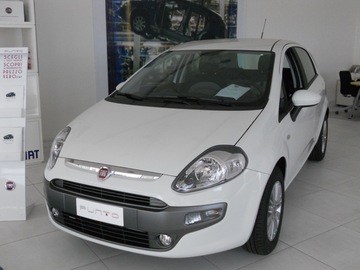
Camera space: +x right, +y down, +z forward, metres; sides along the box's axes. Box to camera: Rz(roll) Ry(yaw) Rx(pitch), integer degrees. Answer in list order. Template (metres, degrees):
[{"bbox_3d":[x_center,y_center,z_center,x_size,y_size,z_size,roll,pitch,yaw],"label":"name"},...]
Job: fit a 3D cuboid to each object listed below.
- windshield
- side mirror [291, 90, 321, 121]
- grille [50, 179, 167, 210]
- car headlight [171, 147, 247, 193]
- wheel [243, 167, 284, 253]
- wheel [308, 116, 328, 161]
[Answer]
[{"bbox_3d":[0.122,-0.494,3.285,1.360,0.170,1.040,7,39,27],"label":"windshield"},{"bbox_3d":[0.979,-0.229,3.093,0.225,0.260,0.180,7,15,27],"label":"side mirror"},{"bbox_3d":[-0.455,0.355,2.342,0.870,0.110,0.080,7,15,27],"label":"grille"},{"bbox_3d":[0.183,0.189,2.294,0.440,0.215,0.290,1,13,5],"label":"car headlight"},{"bbox_3d":[0.574,0.521,2.795,0.190,0.615,0.620,7,15,27],"label":"wheel"},{"bbox_3d":[1.729,0.015,4.965,0.190,0.615,0.620,7,15,27],"label":"wheel"}]

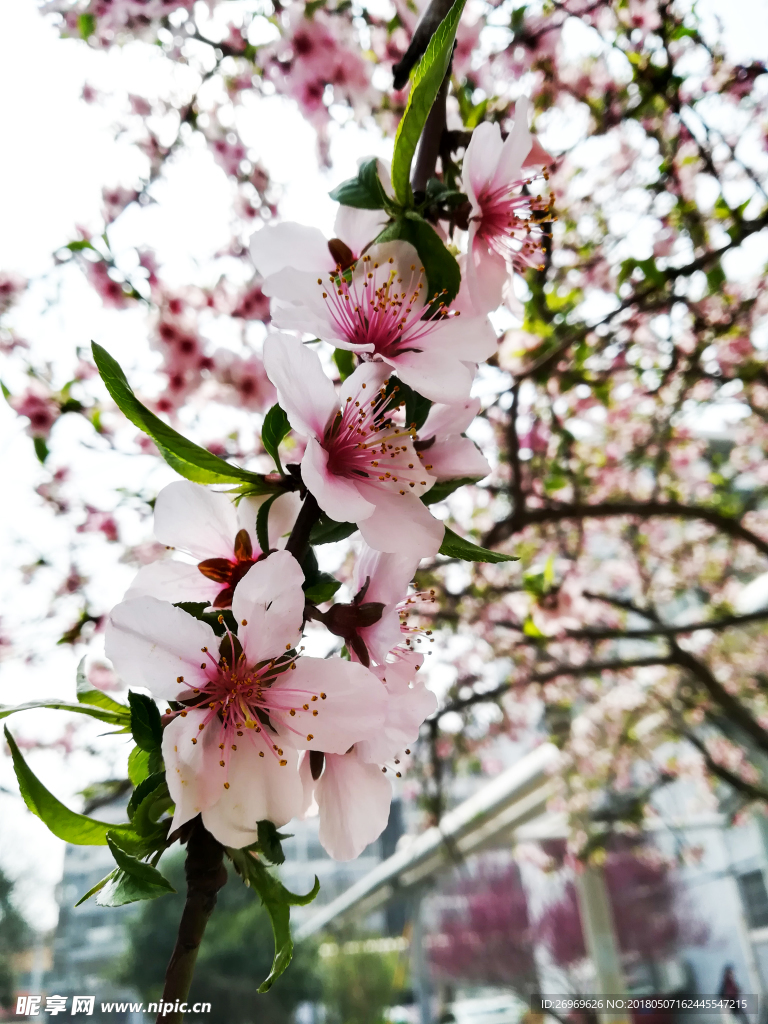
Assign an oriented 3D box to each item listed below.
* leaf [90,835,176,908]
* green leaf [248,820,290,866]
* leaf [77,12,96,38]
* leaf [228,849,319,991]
[{"bbox_3d":[-0.050,0.072,0.155,0.015,0.013,0.008,6,-18,-4],"label":"leaf"},{"bbox_3d":[-0.022,0.064,0.150,0.007,0.009,0.005,0,0,-18],"label":"green leaf"},{"bbox_3d":[-0.348,-0.569,0.900,0.023,0.030,0.012,0,0,0],"label":"leaf"},{"bbox_3d":[-0.023,0.084,0.160,0.018,0.027,0.010,0,0,-12],"label":"leaf"}]

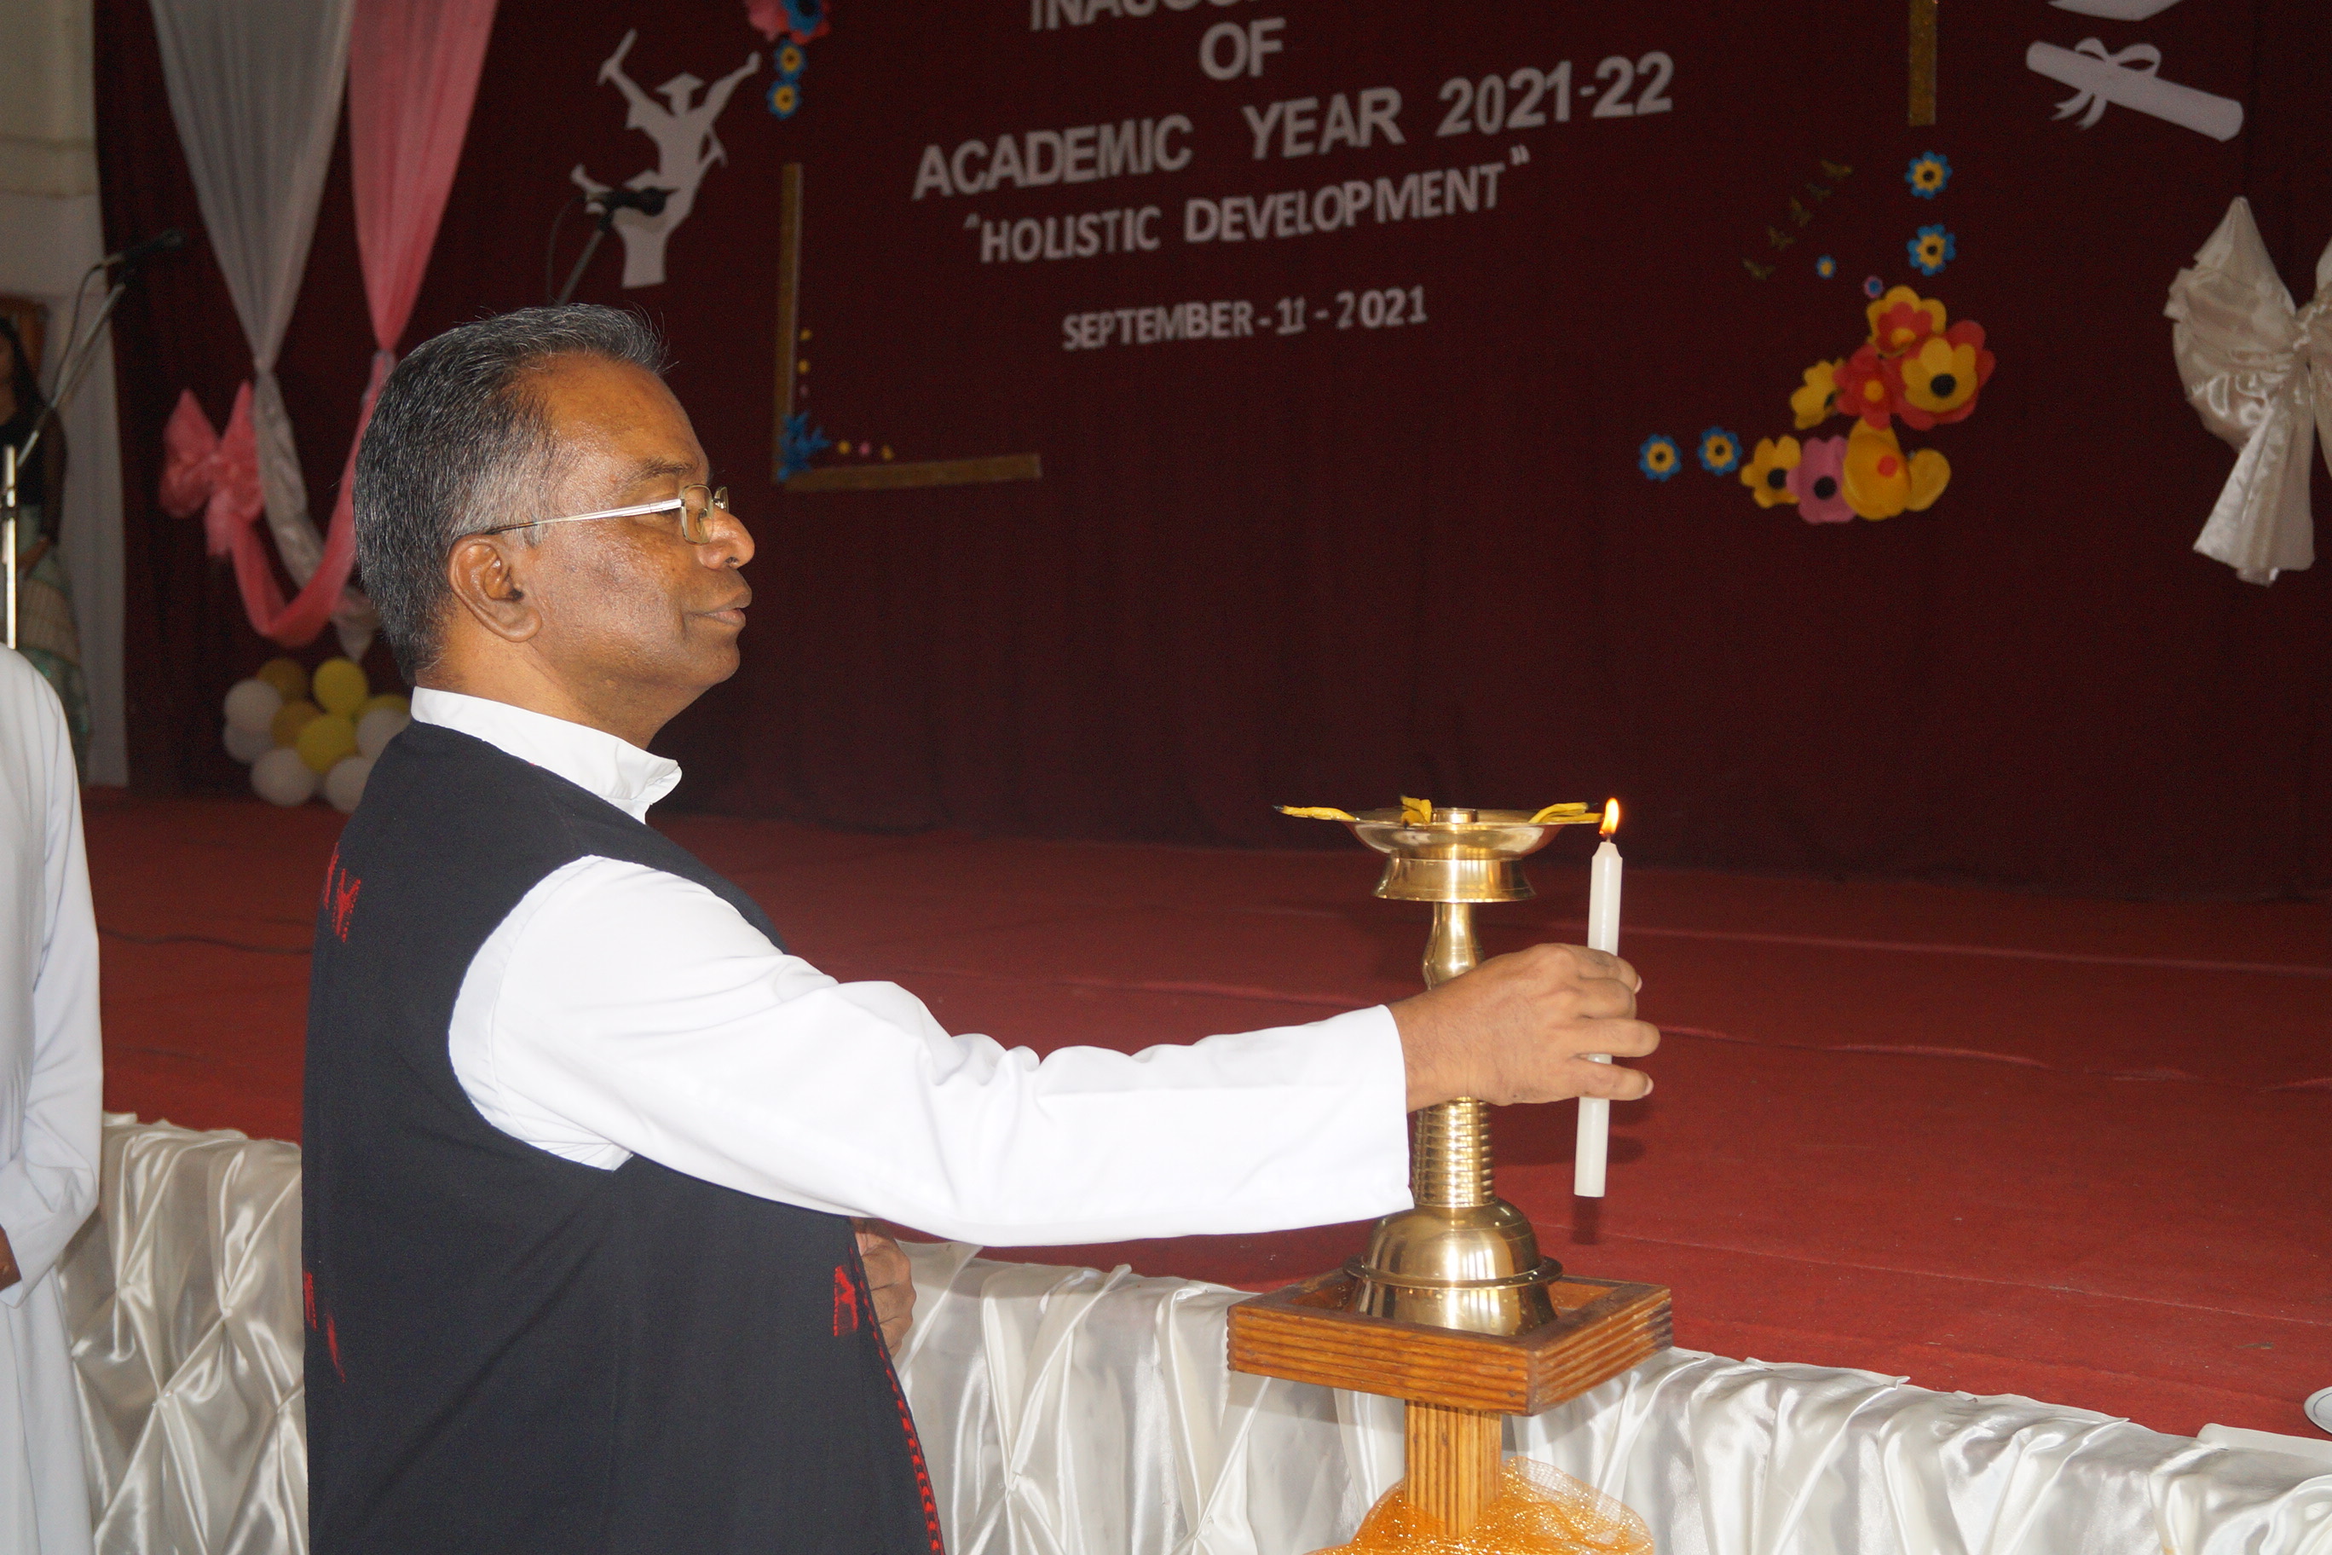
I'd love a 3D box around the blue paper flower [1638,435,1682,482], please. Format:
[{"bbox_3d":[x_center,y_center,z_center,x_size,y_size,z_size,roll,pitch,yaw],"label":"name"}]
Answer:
[{"bbox_3d":[1.227,-0.791,6.749,0.111,0.114,0.020,2,4,33],"label":"blue paper flower"}]

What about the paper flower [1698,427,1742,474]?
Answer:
[{"bbox_3d":[1.357,-0.799,6.665,0.113,0.112,0.020,2,4,33],"label":"paper flower"}]

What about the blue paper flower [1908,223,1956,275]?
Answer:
[{"bbox_3d":[1.791,-1.234,6.360,0.108,0.119,0.020,2,4,33],"label":"blue paper flower"}]

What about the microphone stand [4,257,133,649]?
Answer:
[{"bbox_3d":[-2.365,-0.402,5.597,0.480,1.370,0.580,2,4,33],"label":"microphone stand"}]

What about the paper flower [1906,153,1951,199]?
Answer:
[{"bbox_3d":[1.782,-1.408,6.357,0.108,0.102,0.020,2,4,33],"label":"paper flower"}]

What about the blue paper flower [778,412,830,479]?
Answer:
[{"bbox_3d":[-1.093,-1.008,8.245,0.201,0.197,0.050,2,4,33],"label":"blue paper flower"}]

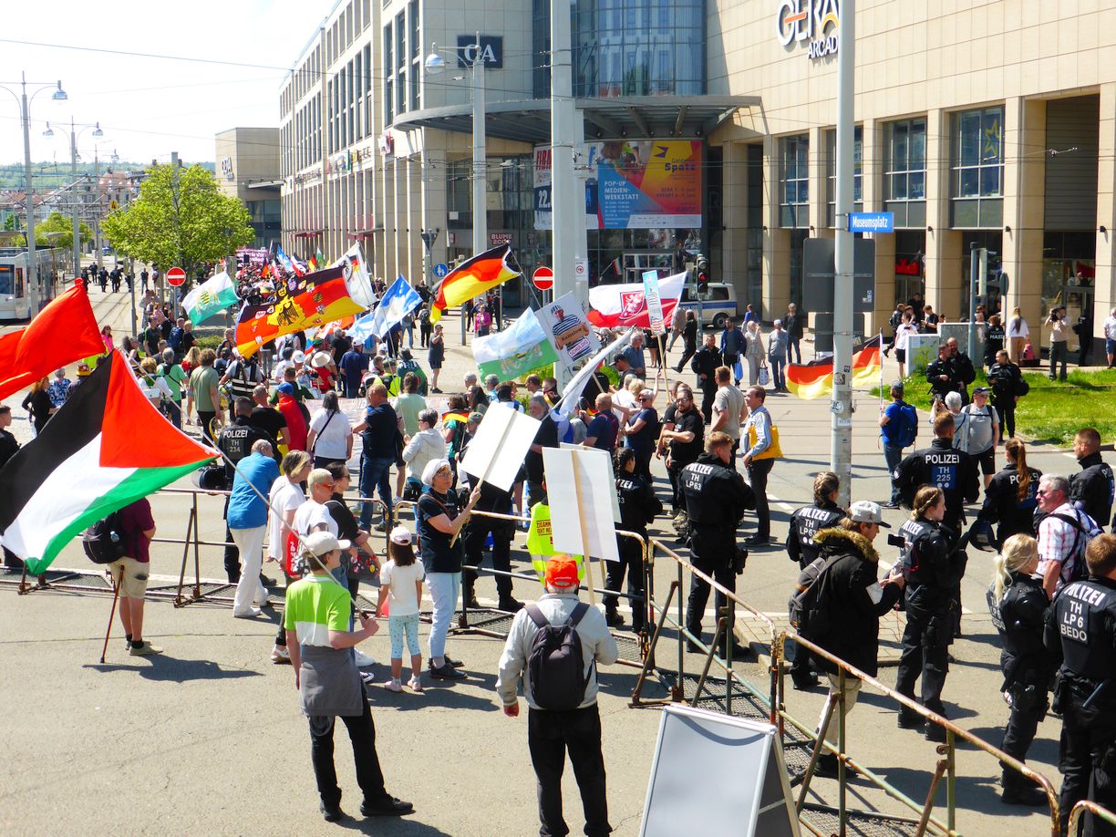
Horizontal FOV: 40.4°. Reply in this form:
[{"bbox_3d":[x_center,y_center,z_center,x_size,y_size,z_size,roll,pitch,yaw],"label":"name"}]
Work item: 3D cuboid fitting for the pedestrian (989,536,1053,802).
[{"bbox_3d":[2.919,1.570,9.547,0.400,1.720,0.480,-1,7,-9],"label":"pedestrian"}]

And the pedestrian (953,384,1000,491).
[{"bbox_3d":[5.834,0.358,21.104,0.600,1.680,0.420,0,7,3],"label":"pedestrian"}]

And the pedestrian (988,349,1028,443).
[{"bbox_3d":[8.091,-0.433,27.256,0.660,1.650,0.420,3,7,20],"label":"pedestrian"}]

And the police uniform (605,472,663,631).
[{"bbox_3d":[0.705,1.195,14.012,0.520,1.480,0.420,6,9,43],"label":"police uniform"}]

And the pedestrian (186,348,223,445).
[{"bbox_3d":[-5.639,-0.267,24.199,0.550,1.760,0.400,1,7,7],"label":"pedestrian"}]

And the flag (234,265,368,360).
[{"bbox_3d":[-4.250,-1.768,25.000,2.150,1.450,0.500,0,6,0],"label":"flag"}]

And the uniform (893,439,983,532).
[{"bbox_3d":[3.283,0.564,13.100,0.720,0.820,0.440,1,7,7],"label":"uniform"}]

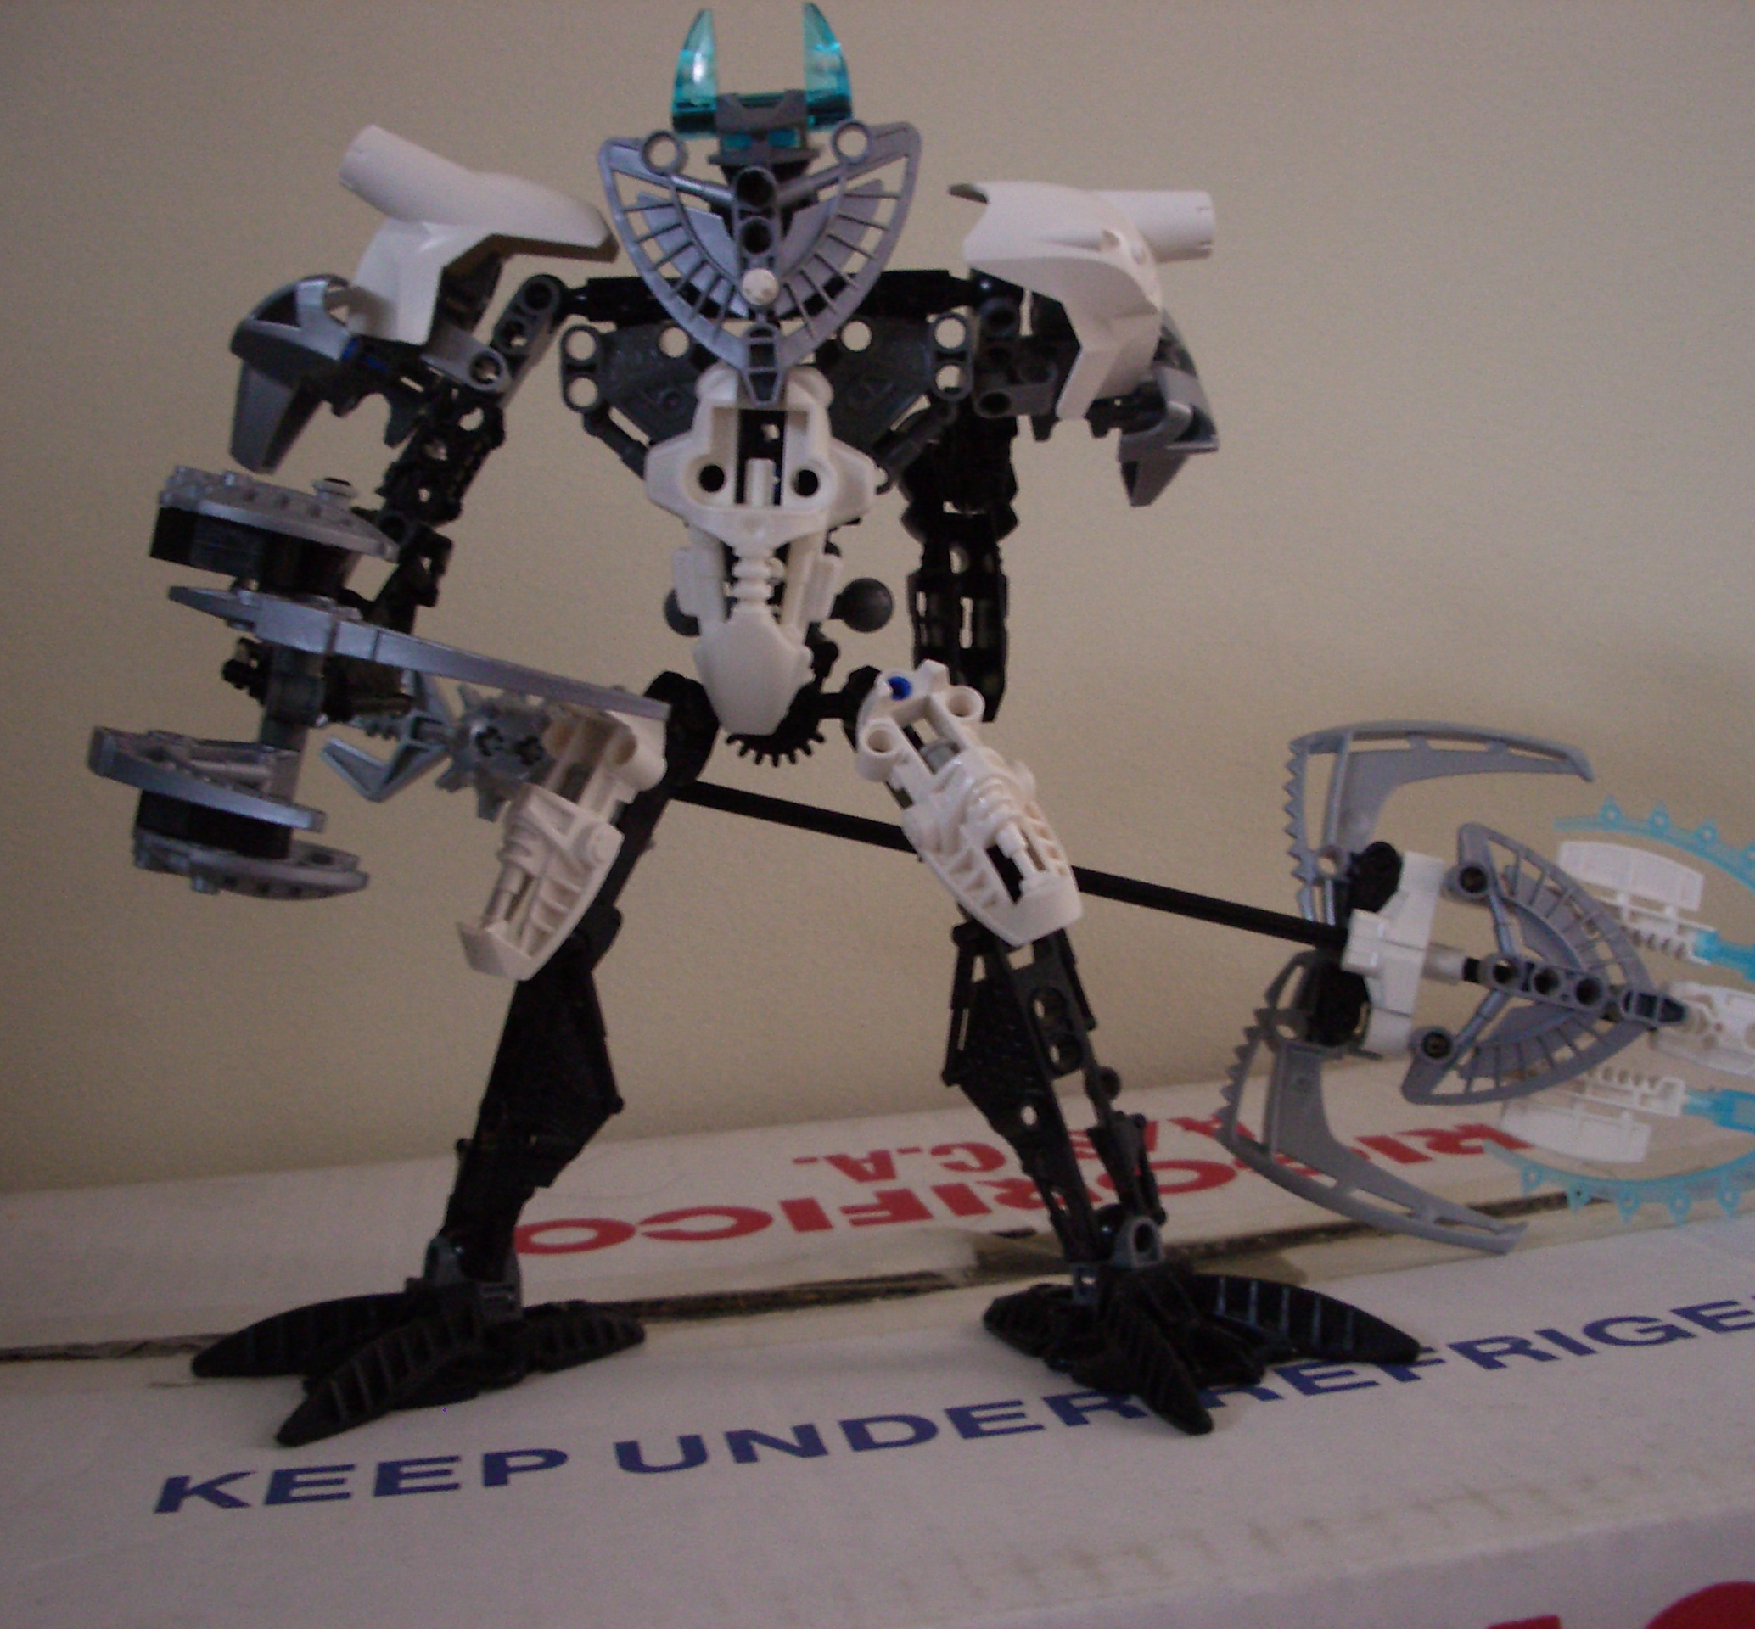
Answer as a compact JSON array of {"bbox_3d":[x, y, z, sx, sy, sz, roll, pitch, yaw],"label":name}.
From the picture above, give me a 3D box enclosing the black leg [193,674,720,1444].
[{"bbox_3d":[-0.072,0.035,0.377,0.088,0.124,0.060,-5,2,-37],"label":"black leg"}]

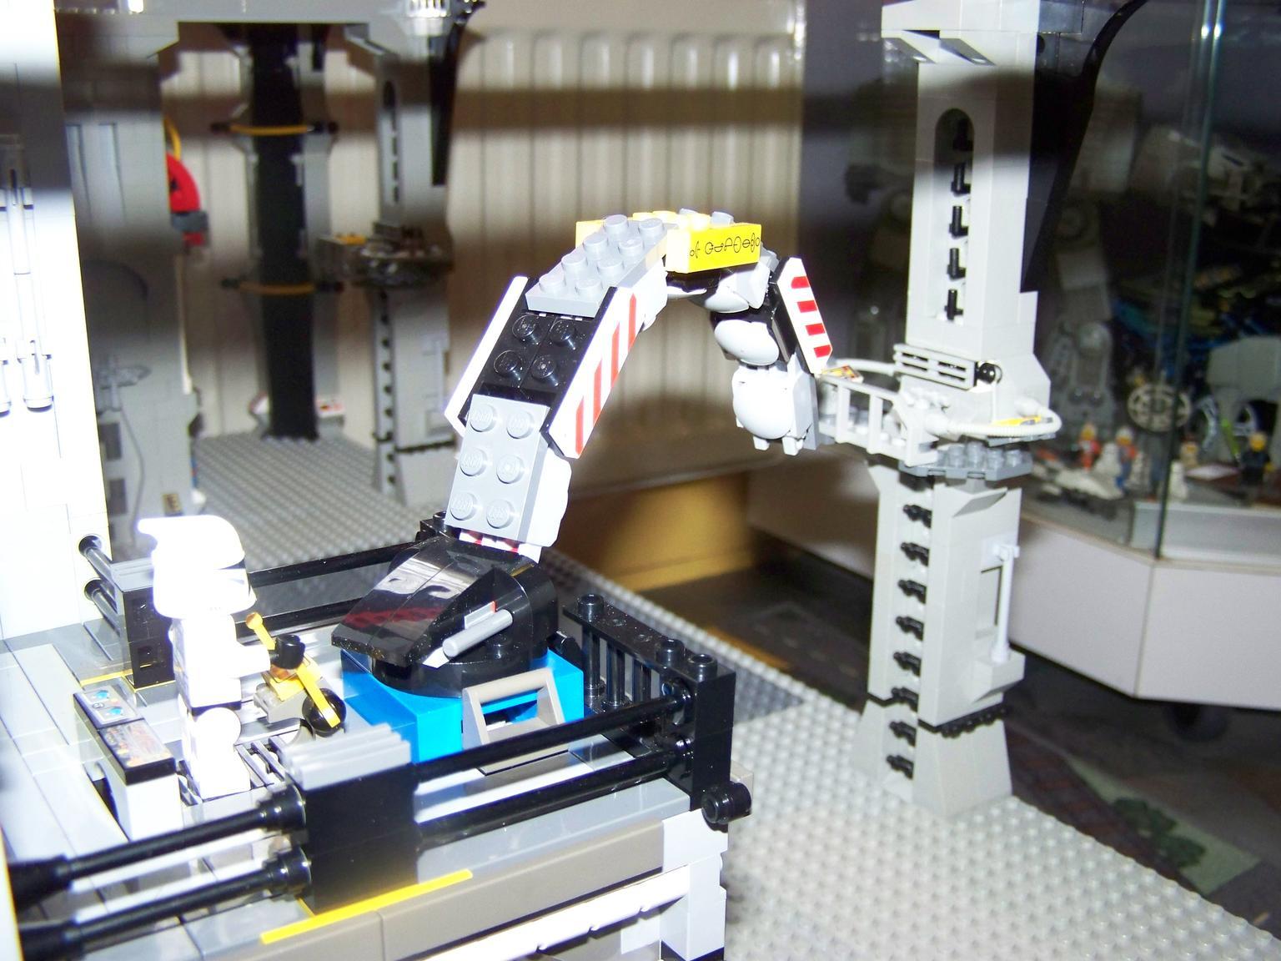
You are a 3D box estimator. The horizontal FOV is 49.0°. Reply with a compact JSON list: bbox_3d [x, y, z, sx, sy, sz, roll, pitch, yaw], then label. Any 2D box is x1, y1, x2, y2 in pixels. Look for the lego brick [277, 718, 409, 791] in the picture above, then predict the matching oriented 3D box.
[{"bbox_3d":[-0.042,0.039,0.201,0.016,0.003,0.008,-10,19,-33],"label":"lego brick"}]

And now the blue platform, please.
[{"bbox_3d":[-0.033,0.037,0.256,0.032,0.010,0.032,-10,19,-33],"label":"blue platform"}]

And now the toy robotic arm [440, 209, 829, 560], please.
[{"bbox_3d":[0.005,-0.025,0.302,0.031,0.068,0.136,9,18,29],"label":"toy robotic arm"}]

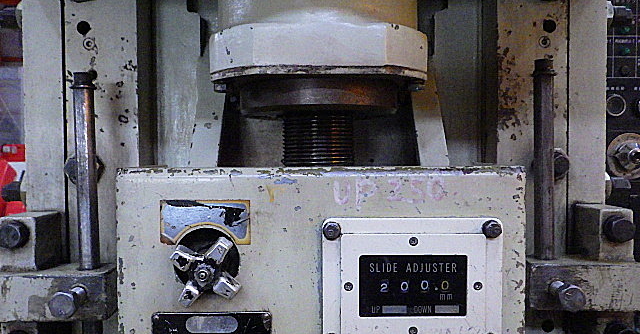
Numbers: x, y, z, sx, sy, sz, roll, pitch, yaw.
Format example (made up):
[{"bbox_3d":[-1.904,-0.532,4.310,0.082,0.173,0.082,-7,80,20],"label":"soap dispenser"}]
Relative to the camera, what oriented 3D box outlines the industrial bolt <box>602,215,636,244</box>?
[{"bbox_3d":[0.274,0.058,0.471,0.025,0.025,0.013,0,2,0],"label":"industrial bolt"}]

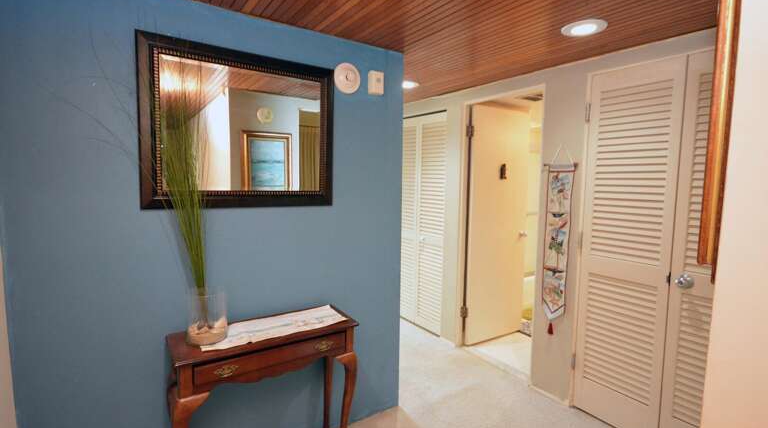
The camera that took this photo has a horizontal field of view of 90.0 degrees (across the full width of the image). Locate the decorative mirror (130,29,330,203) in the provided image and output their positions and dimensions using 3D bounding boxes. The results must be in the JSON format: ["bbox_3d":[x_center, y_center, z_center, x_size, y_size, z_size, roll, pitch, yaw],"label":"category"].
[{"bbox_3d":[-0.618,-0.376,1.752,0.845,0.690,0.042,-3,6,-34],"label":"decorative mirror"}]

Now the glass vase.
[{"bbox_3d":[-0.736,0.426,1.612,0.147,0.198,0.147,-3,6,-34],"label":"glass vase"}]

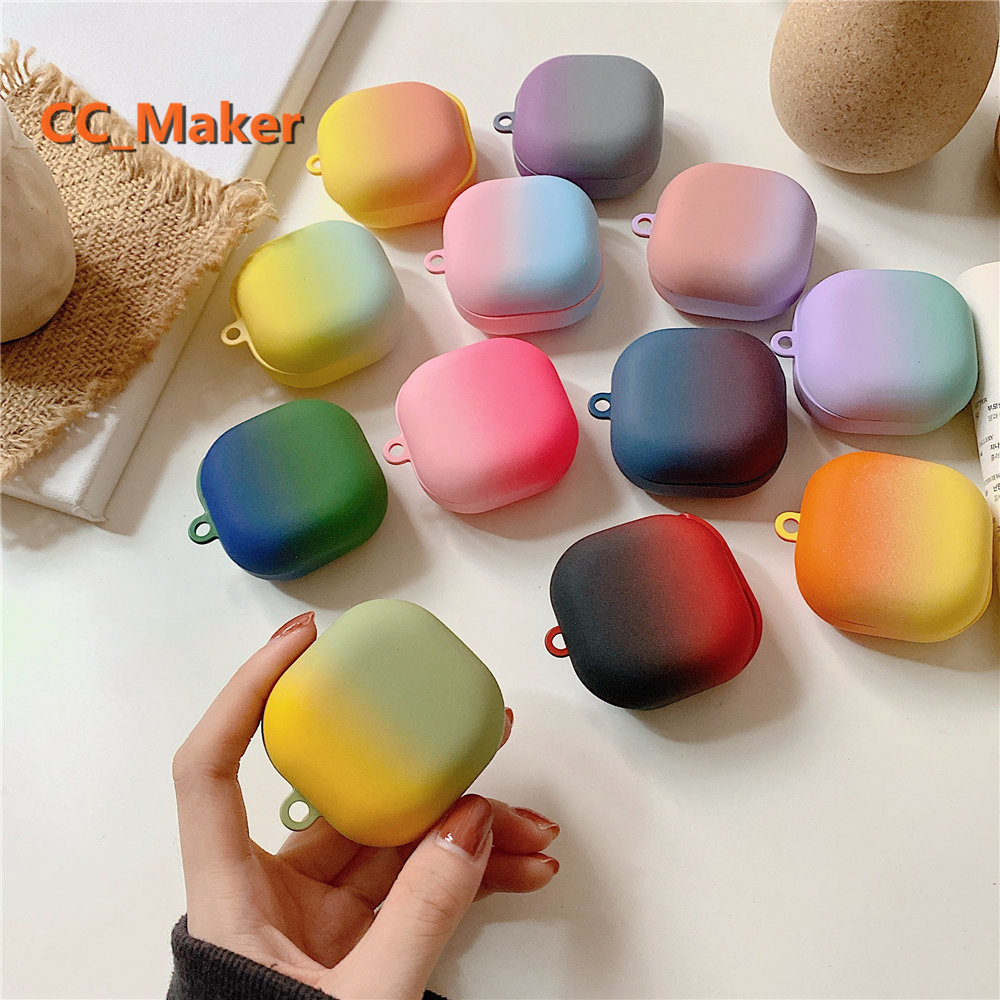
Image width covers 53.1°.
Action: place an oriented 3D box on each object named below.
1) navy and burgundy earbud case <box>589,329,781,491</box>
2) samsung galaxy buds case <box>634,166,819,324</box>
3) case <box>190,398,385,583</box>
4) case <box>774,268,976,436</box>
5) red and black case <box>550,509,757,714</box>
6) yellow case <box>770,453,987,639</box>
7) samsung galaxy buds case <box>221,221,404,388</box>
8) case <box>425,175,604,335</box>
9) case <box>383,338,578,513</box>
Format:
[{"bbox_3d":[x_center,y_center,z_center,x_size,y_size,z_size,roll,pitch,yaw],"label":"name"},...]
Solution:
[{"bbox_3d":[0.057,-0.027,0.310,0.061,0.030,0.053,2,67,6],"label":"navy and burgundy earbud case"},{"bbox_3d":[0.073,-0.086,0.334,0.061,0.030,0.053,11,68,9],"label":"samsung galaxy buds case"},{"bbox_3d":[-0.067,-0.002,0.310,0.061,0.030,0.053,-27,67,-7],"label":"case"},{"bbox_3d":[0.116,-0.046,0.313,0.061,0.030,0.053,2,67,6],"label":"case"},{"bbox_3d":[0.040,0.032,0.286,0.061,0.030,0.053,-19,67,-3],"label":"red and black case"},{"bbox_3d":[0.109,0.013,0.288,0.061,0.030,0.053,8,68,8],"label":"yellow case"},{"bbox_3d":[-0.064,-0.065,0.336,0.061,0.030,0.053,-27,67,-7],"label":"samsung galaxy buds case"},{"bbox_3d":[0.005,-0.082,0.338,0.061,0.030,0.053,-7,67,2],"label":"case"},{"bbox_3d":[-0.008,-0.023,0.313,0.061,0.030,0.053,-19,67,-3],"label":"case"}]

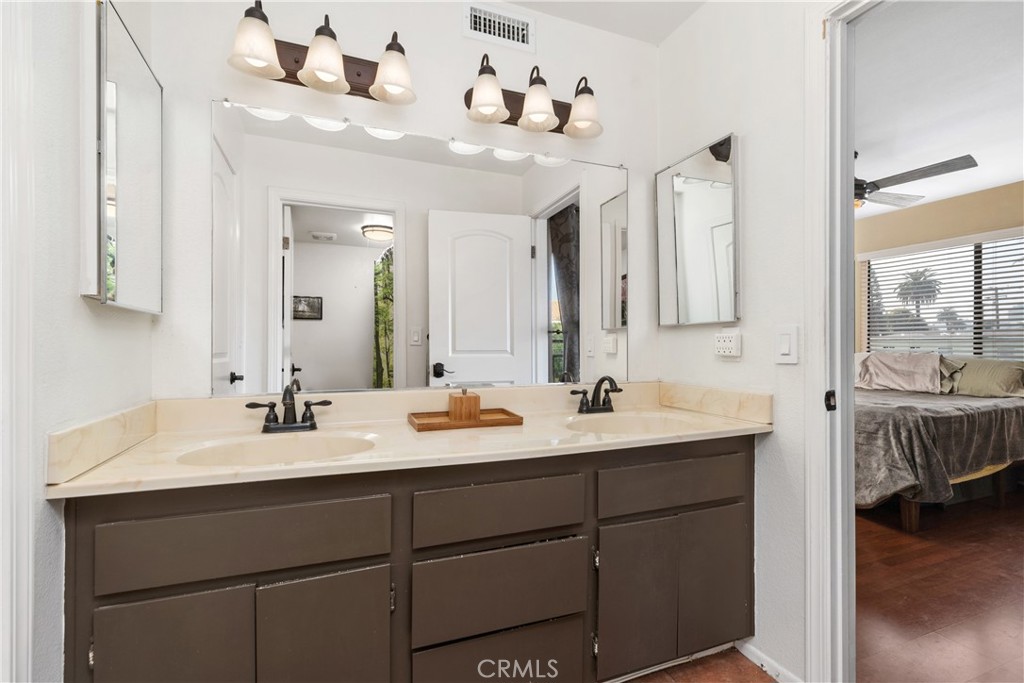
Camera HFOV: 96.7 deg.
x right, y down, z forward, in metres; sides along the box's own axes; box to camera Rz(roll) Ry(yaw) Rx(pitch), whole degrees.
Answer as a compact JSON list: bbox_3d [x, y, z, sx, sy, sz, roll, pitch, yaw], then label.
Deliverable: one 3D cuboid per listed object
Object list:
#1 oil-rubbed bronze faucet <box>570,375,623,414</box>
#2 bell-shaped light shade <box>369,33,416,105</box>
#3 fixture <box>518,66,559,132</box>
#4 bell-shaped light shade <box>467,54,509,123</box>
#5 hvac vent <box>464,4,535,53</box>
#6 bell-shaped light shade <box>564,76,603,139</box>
[{"bbox_3d":[0.352,0.204,1.746,0.235,0.145,0.160,0,-1,-21],"label":"oil-rubbed bronze faucet"},{"bbox_3d":[-0.388,-0.905,1.477,0.150,0.213,0.165,0,-1,-21],"label":"bell-shaped light shade"},{"bbox_3d":[0.095,-0.903,1.664,0.150,0.213,0.165,0,-1,0],"label":"fixture"},{"bbox_3d":[-0.086,-0.904,1.594,0.150,0.213,0.165,0,-1,-21],"label":"bell-shaped light shade"},{"bbox_3d":[-0.041,-1.216,1.750,0.302,0.145,0.018,0,-1,-21],"label":"hvac vent"},{"bbox_3d":[0.269,-0.903,1.731,0.150,0.213,0.165,0,-1,0],"label":"bell-shaped light shade"}]

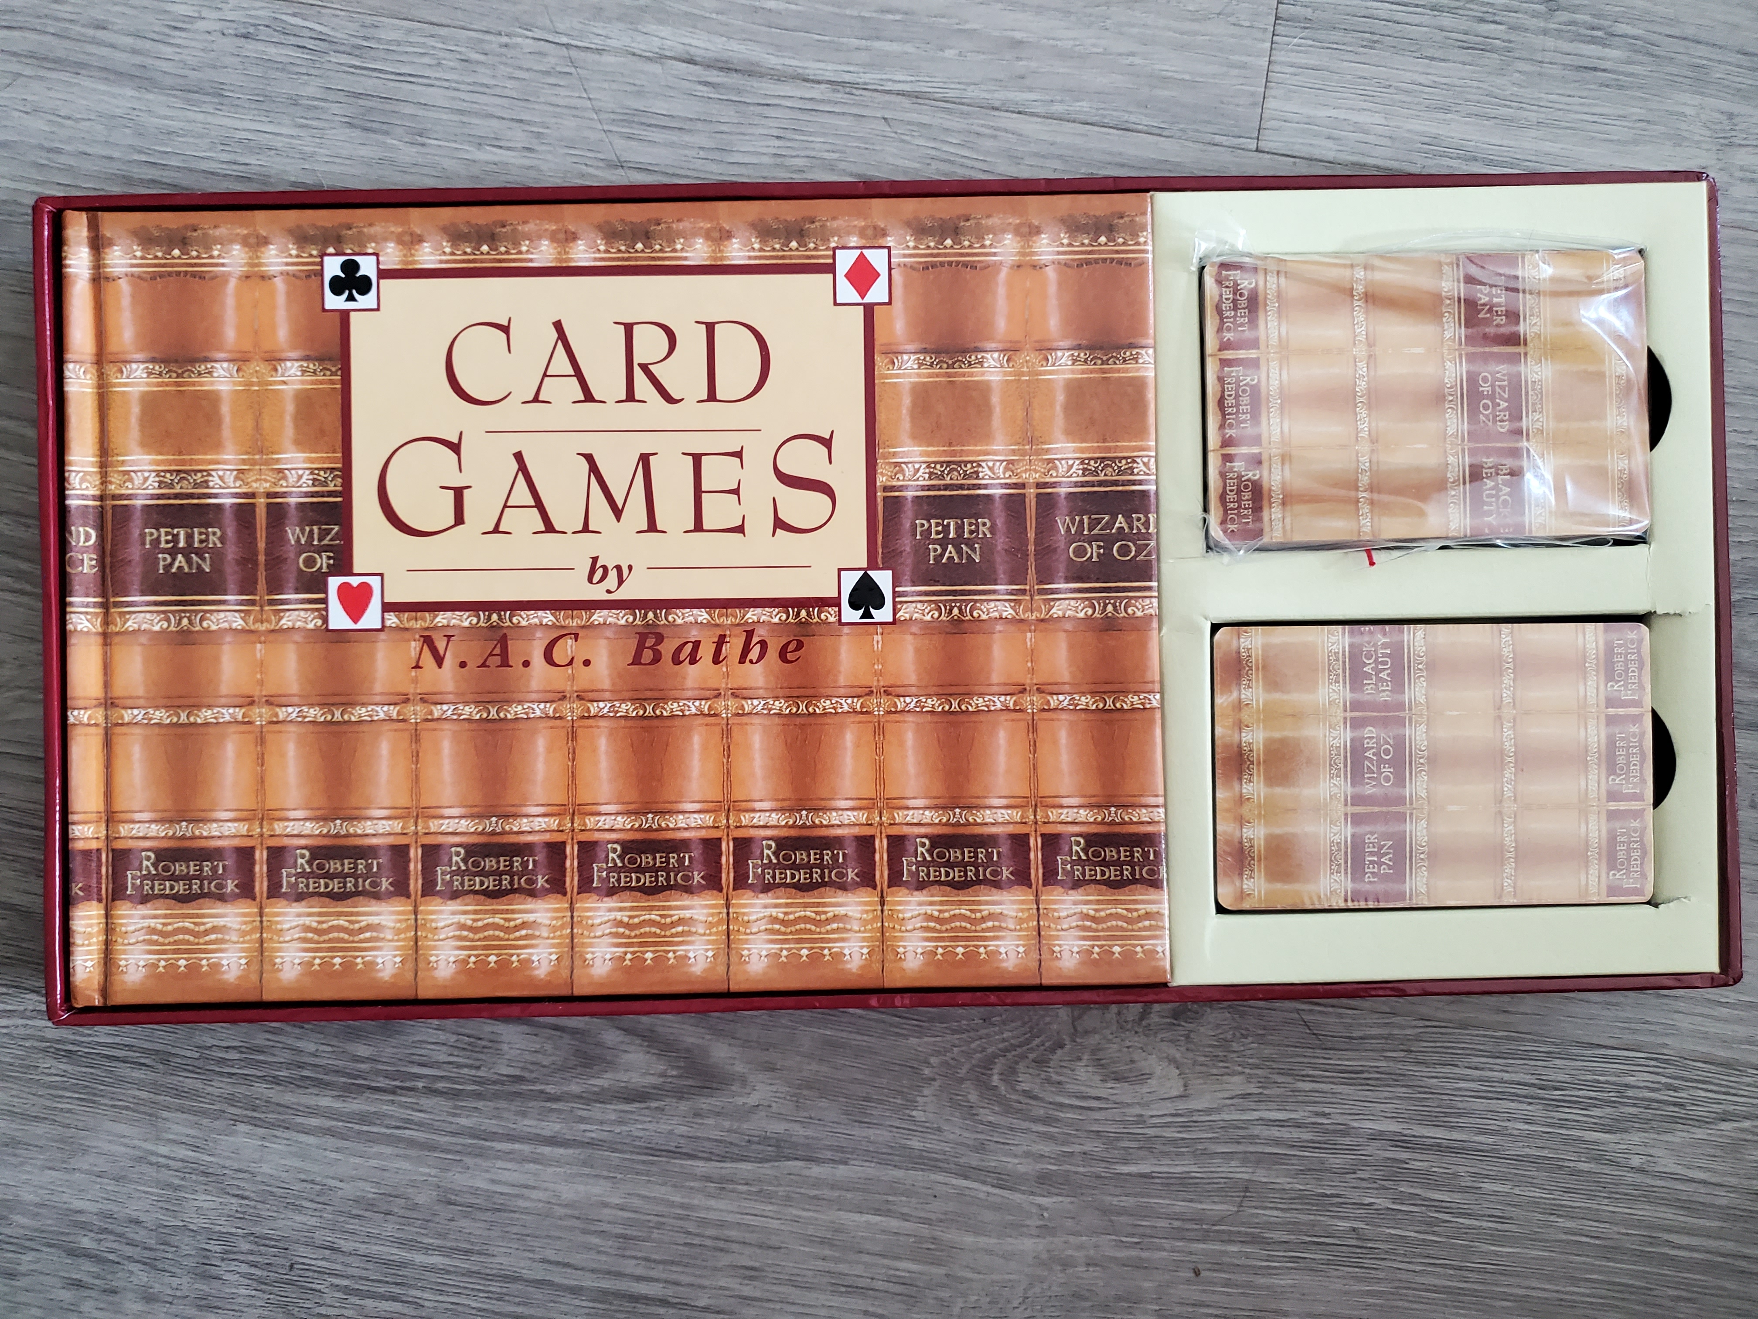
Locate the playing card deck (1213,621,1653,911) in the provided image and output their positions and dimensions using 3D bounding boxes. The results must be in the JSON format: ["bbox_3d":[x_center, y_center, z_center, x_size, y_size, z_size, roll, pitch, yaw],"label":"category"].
[{"bbox_3d":[0.112,0.022,0.275,0.088,0.016,0.058,-1,89,-1],"label":"playing card deck"}]

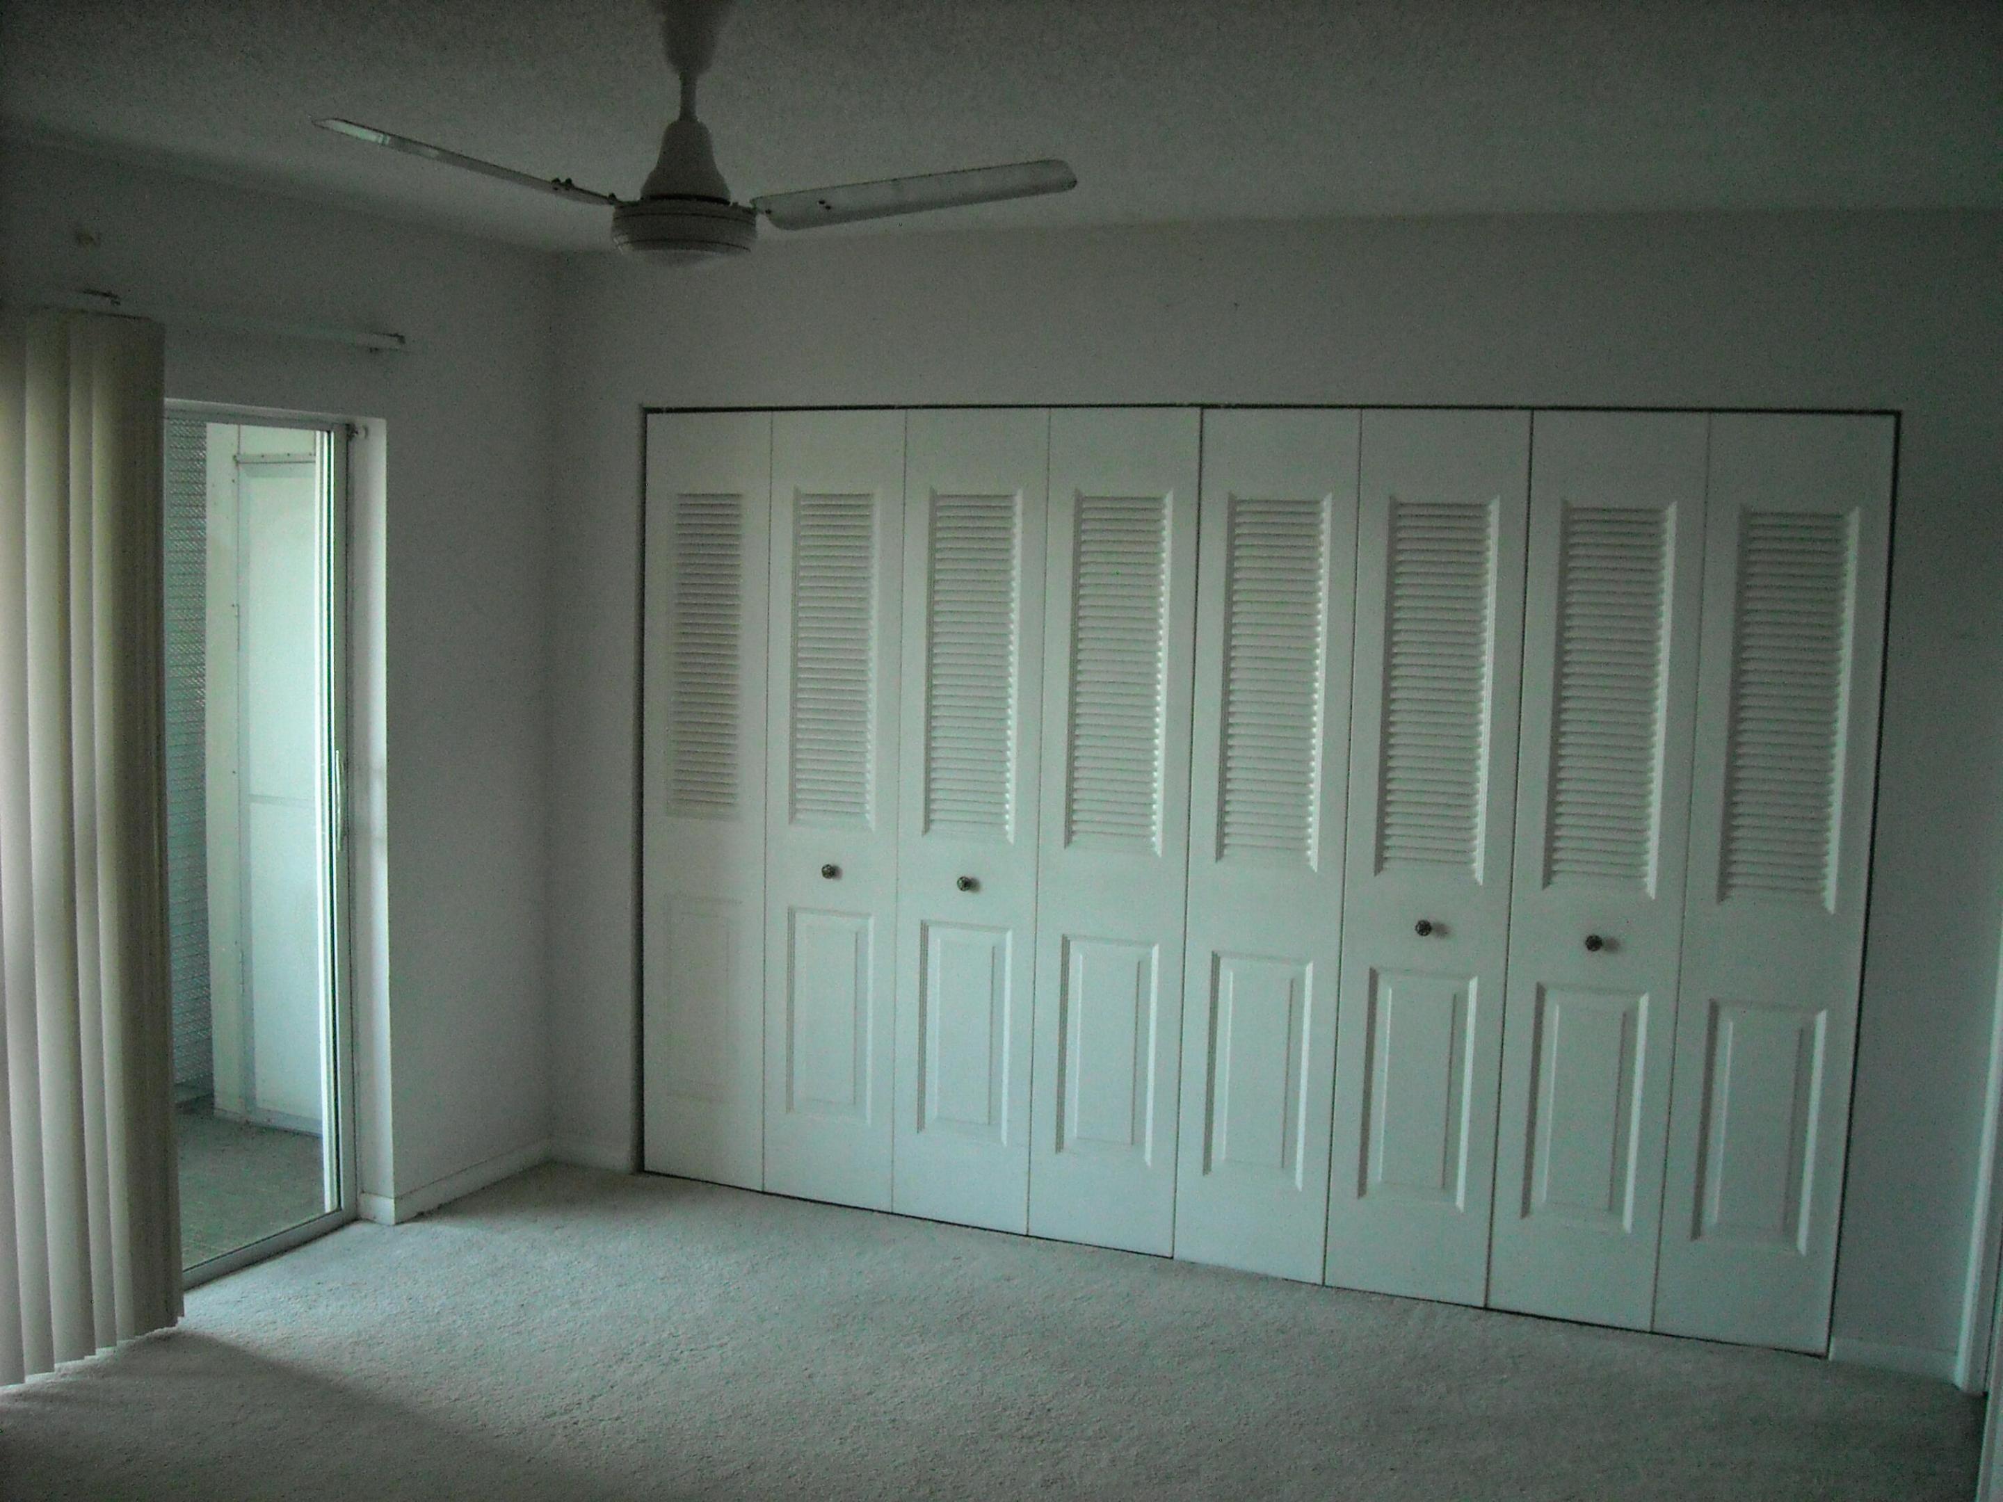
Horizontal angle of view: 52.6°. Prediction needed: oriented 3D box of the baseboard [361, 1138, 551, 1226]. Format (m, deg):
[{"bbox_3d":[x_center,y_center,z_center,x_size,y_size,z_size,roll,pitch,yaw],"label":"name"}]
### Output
[{"bbox_3d":[-1.427,1.109,5.301,0.132,0.073,0.600,4,7,22],"label":"baseboard"}]

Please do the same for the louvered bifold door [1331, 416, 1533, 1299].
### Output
[{"bbox_3d":[0.957,0.251,4.593,0.366,2.015,0.035,4,7,22],"label":"louvered bifold door"}]

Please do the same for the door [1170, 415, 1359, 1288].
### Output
[{"bbox_3d":[0.614,0.228,4.731,0.366,2.015,0.035,4,7,22],"label":"door"}]

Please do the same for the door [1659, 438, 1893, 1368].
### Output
[{"bbox_3d":[1.643,0.297,4.318,0.366,2.015,0.035,4,7,22],"label":"door"}]

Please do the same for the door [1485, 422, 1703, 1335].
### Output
[{"bbox_3d":[1.300,0.274,4.456,0.366,2.015,0.035,4,7,22],"label":"door"}]

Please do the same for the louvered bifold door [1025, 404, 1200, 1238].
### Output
[{"bbox_3d":[0.271,0.206,4.868,0.366,2.015,0.035,4,7,22],"label":"louvered bifold door"}]

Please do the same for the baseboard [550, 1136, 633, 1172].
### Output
[{"bbox_3d":[-1.111,1.095,5.504,0.255,0.073,0.015,4,7,22],"label":"baseboard"}]

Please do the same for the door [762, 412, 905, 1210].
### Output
[{"bbox_3d":[-0.414,0.160,5.143,0.366,2.015,0.035,4,7,22],"label":"door"}]

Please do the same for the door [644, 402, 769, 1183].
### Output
[{"bbox_3d":[-0.757,0.137,5.280,0.366,2.015,0.035,4,7,22],"label":"door"}]

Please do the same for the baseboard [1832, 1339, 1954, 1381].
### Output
[{"bbox_3d":[1.894,1.286,4.303,0.238,0.060,0.015,4,7,22],"label":"baseboard"}]

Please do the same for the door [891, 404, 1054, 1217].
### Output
[{"bbox_3d":[-0.071,0.183,5.006,0.366,2.015,0.035,4,7,22],"label":"door"}]

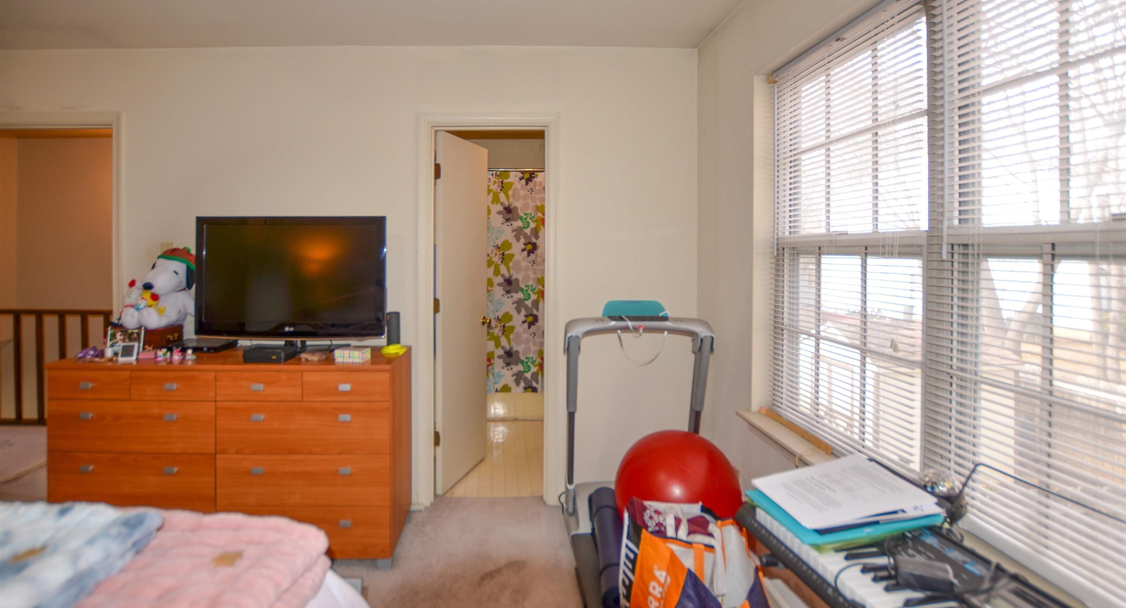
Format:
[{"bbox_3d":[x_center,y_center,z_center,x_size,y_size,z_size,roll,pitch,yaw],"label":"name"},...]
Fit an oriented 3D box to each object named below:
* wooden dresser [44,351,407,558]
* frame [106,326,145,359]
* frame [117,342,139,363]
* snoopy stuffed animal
[{"bbox_3d":[-1.585,0.735,2.350,1.510,0.930,0.430,0,3,-3],"label":"wooden dresser"},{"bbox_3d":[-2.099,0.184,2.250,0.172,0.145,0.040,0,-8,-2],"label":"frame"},{"bbox_3d":[-2.013,0.223,2.170,0.082,0.085,0.030,0,-8,-2],"label":"frame"},{"bbox_3d":[-2.037,-0.082,2.370,0.280,0.410,0.290,0,3,3],"label":"snoopy stuffed animal"}]

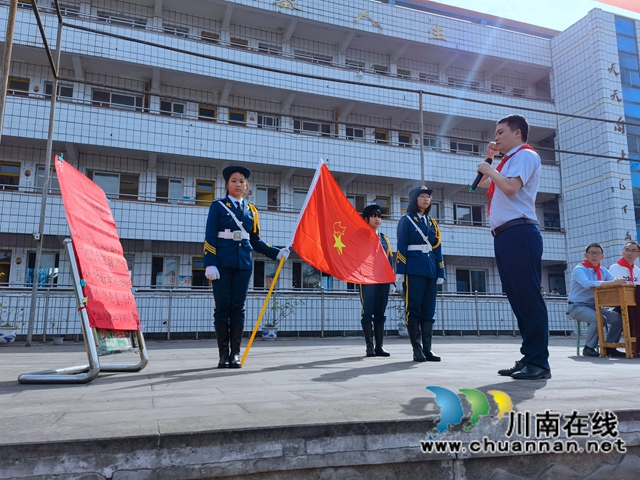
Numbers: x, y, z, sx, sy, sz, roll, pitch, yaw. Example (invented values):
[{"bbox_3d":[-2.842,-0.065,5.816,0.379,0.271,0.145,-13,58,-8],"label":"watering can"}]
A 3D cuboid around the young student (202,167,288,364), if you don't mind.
[{"bbox_3d":[-0.605,0.186,4.023,0.660,1.600,0.360,4,-10,-22],"label":"young student"}]

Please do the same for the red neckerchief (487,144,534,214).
[{"bbox_3d":[1.288,-0.400,3.359,0.300,0.450,0.210,0,-9,-3],"label":"red neckerchief"}]

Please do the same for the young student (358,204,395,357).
[{"bbox_3d":[0.565,0.397,5.285,0.450,1.600,0.290,4,-10,-25],"label":"young student"}]

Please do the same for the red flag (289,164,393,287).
[{"bbox_3d":[0.245,-0.149,4.534,1.100,1.020,0.300,6,-11,-33],"label":"red flag"}]

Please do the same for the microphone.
[{"bbox_3d":[1.072,-0.428,3.313,0.052,0.260,0.052,33,-4,5],"label":"microphone"}]

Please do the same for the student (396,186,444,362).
[{"bbox_3d":[0.925,0.283,4.585,0.460,1.600,0.300,4,-10,-25],"label":"student"}]

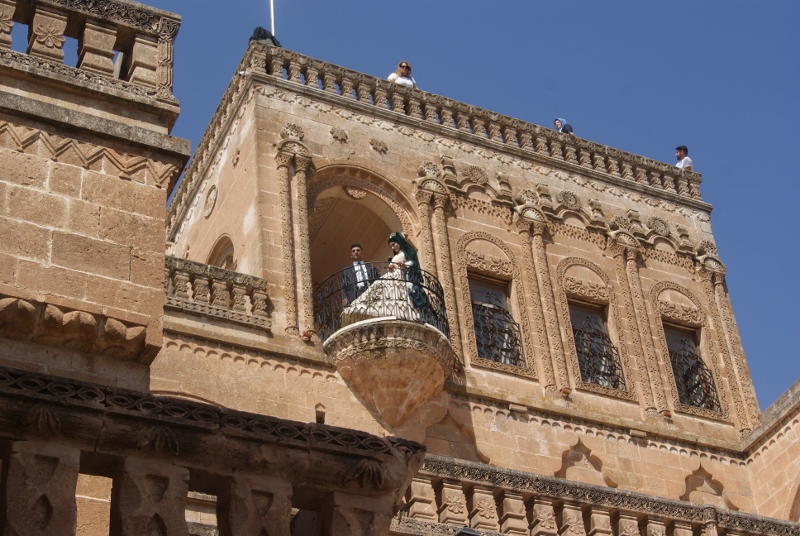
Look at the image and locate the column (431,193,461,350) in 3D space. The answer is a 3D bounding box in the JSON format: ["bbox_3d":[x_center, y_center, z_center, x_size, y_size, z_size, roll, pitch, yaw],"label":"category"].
[{"bbox_3d":[0.700,0.157,21.249,0.197,3.160,0.197,14,-42,-23],"label":"column"}]

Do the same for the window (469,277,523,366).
[{"bbox_3d":[1.329,0.781,21.246,0.765,1.516,0.200,14,-42,-23],"label":"window"}]

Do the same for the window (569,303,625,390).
[{"bbox_3d":[2.839,1.161,21.893,0.765,1.516,0.200,14,-42,-23],"label":"window"}]

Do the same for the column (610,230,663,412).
[{"bbox_3d":[3.956,0.932,24.531,0.500,3.480,0.280,14,-44,-22],"label":"column"}]

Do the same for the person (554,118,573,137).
[{"bbox_3d":[2.778,-1.979,24.869,0.420,1.439,0.500,25,-47,-32],"label":"person"}]

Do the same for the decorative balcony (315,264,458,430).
[{"bbox_3d":[-0.008,1.087,21.145,2.002,2.233,1.032,14,-44,-22],"label":"decorative balcony"}]

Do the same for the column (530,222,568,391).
[{"bbox_3d":[2.434,0.555,23.910,0.250,3.480,0.250,14,-44,-22],"label":"column"}]

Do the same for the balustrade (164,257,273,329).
[{"bbox_3d":[-2.568,0.364,20.811,1.655,0.901,0.270,14,-44,-22],"label":"balustrade"}]

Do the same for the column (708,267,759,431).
[{"bbox_3d":[5.700,1.363,25.243,0.250,3.480,0.250,14,-44,-22],"label":"column"}]

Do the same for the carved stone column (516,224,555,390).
[{"bbox_3d":[1.988,0.476,21.805,0.197,3.160,0.197,14,-42,-23],"label":"carved stone column"}]

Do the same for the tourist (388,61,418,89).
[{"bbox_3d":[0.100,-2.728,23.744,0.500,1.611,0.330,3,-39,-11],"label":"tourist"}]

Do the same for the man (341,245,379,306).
[{"bbox_3d":[-0.513,0.353,20.175,0.520,1.729,0.320,-4,-38,-2],"label":"man"}]

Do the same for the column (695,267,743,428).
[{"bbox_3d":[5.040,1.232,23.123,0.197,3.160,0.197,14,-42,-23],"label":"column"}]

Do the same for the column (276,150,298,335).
[{"bbox_3d":[-1.673,-0.467,22.239,0.250,3.480,0.250,-3,-40,-3],"label":"column"}]

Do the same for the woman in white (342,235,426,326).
[{"bbox_3d":[-0.242,0.213,21.579,0.800,1.720,1.100,-33,-47,29],"label":"woman in white"}]

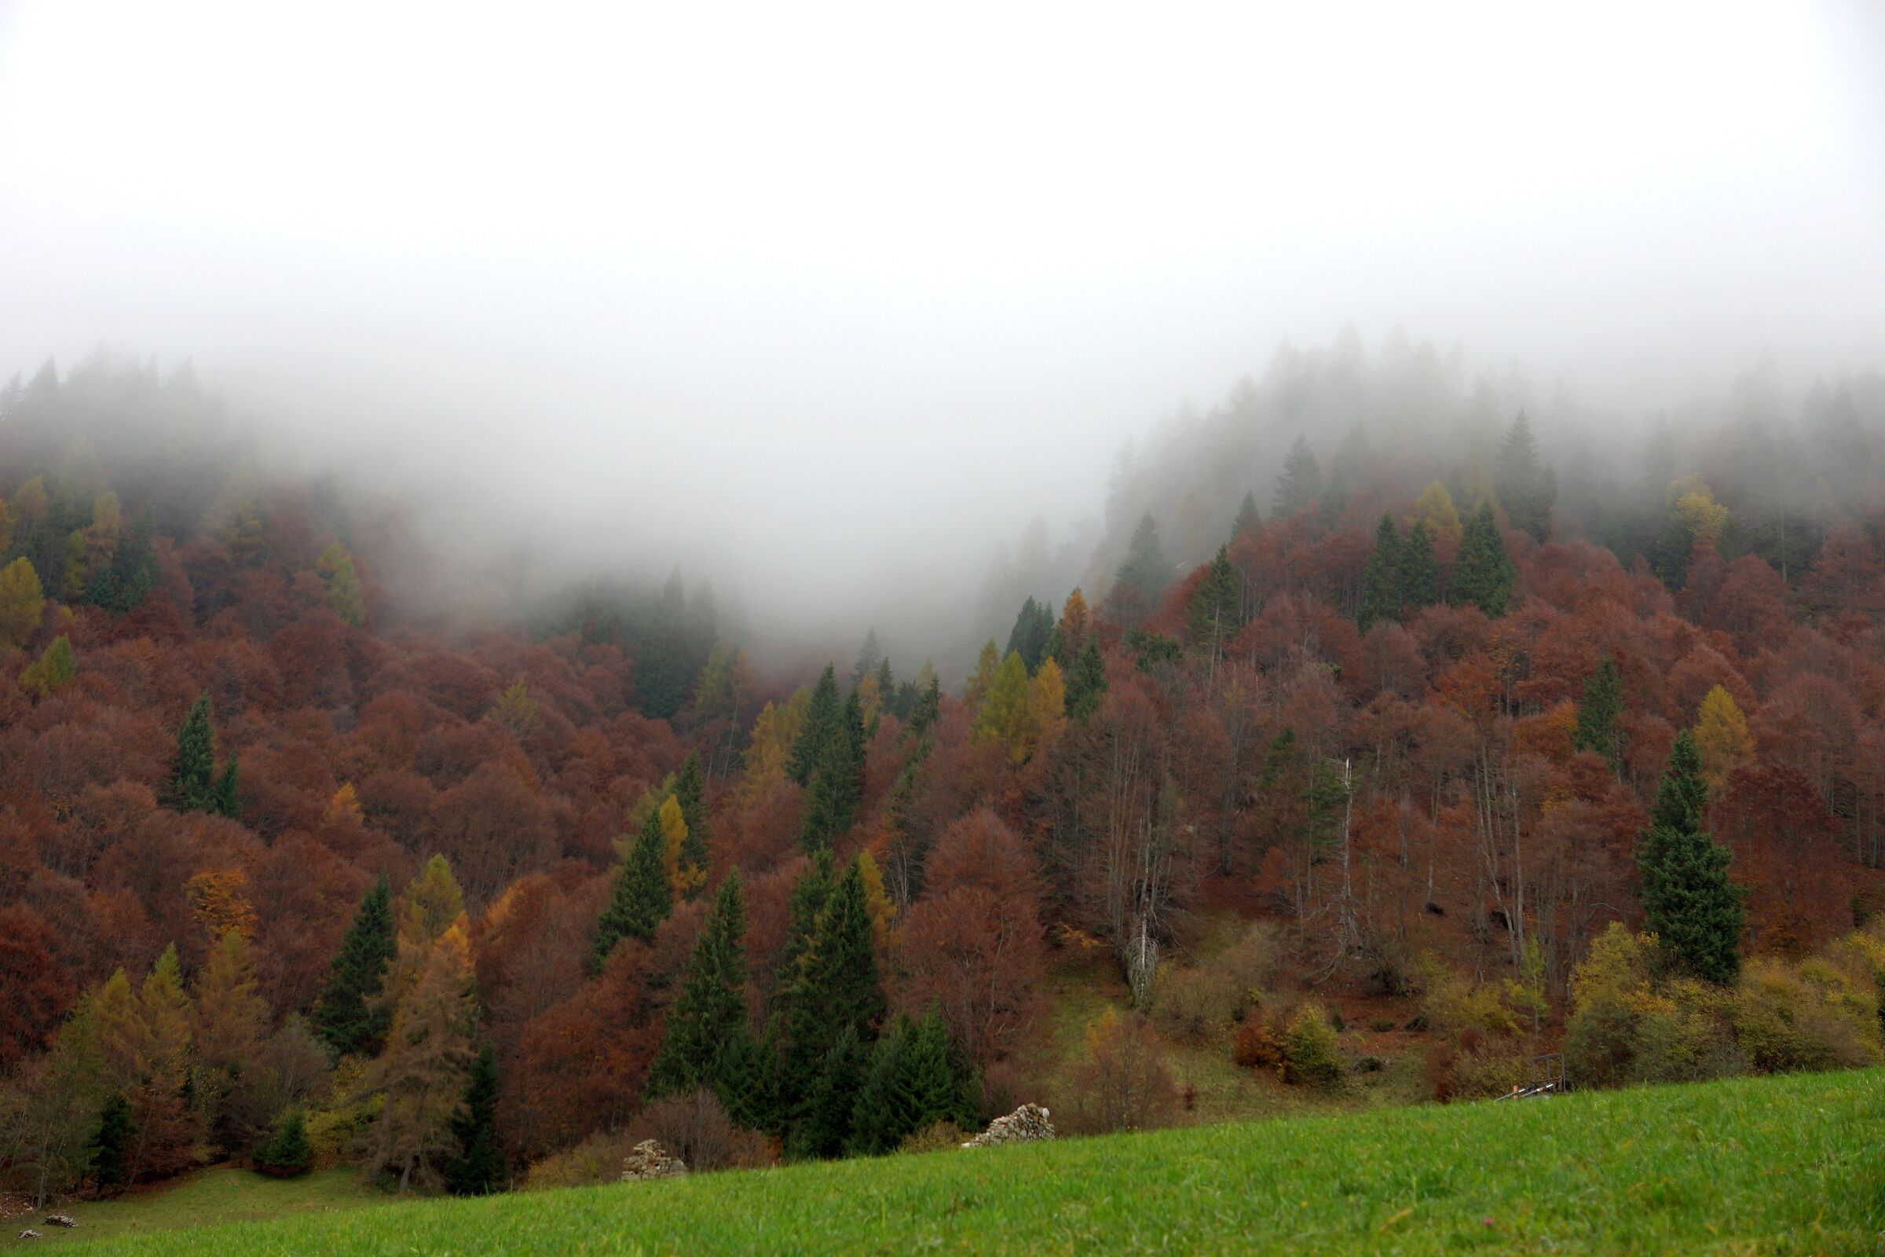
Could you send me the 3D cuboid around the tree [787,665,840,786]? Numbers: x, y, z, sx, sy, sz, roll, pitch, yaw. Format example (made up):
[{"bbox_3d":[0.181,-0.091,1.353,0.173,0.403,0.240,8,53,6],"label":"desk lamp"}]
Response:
[{"bbox_3d":[-12.630,12.120,218.000,6.130,17.250,6.130,0,-7,-3],"label":"tree"}]

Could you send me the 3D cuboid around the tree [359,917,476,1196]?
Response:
[{"bbox_3d":[-34.020,27.590,140.000,7.390,17.340,7.390,1,-10,0],"label":"tree"}]

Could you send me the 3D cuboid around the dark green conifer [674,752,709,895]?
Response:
[{"bbox_3d":[-23.979,20.260,210.000,3.798,16.879,3.798,0,-6,0],"label":"dark green conifer"}]

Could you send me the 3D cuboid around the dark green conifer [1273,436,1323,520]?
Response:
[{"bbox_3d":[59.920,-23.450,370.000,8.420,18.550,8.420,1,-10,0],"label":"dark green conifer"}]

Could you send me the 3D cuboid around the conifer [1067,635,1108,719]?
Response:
[{"bbox_3d":[17.090,7.680,260.000,4.880,13.780,4.880,1,-10,0],"label":"conifer"}]

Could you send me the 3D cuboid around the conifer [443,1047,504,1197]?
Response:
[{"bbox_3d":[-25.470,26.750,119.420,3.500,8.400,3.500,0,-8,0],"label":"conifer"}]

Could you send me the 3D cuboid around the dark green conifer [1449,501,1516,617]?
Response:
[{"bbox_3d":[57.840,-5.590,235.000,7.240,16.700,7.240,-2,-7,14],"label":"dark green conifer"}]

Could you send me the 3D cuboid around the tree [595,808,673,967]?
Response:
[{"bbox_3d":[-22.090,20.260,158.990,5.600,14.500,5.600,0,-8,0],"label":"tree"}]

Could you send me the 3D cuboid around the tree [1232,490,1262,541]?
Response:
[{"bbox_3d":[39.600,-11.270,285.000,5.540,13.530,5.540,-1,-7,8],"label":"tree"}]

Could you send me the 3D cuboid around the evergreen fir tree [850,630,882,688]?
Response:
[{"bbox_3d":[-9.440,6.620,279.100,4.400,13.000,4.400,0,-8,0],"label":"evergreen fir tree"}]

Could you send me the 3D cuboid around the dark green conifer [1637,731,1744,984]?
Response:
[{"bbox_3d":[42.110,13.700,123.890,6.100,16.000,6.100,0,-8,0],"label":"dark green conifer"}]

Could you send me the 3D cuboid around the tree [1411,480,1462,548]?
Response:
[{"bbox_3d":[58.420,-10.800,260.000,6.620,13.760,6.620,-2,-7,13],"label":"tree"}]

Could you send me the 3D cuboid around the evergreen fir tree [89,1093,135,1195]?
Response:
[{"bbox_3d":[-40.760,25.400,108.000,2.240,4.960,2.240,3,-7,-20],"label":"evergreen fir tree"}]

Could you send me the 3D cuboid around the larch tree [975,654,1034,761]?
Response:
[{"bbox_3d":[5.530,8.940,199.030,5.600,14.000,5.600,0,-8,0],"label":"larch tree"}]

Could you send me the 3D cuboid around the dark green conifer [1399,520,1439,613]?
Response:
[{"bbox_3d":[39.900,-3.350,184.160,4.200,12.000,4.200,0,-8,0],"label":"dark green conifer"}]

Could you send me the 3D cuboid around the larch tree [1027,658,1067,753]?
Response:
[{"bbox_3d":[11.250,10.230,235.000,4.720,14.200,4.720,0,-7,3],"label":"larch tree"}]

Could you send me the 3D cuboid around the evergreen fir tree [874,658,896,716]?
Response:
[{"bbox_3d":[-8.250,10.380,310.000,3.580,12.590,3.580,1,-10,0],"label":"evergreen fir tree"}]

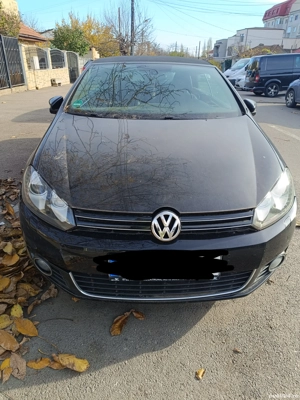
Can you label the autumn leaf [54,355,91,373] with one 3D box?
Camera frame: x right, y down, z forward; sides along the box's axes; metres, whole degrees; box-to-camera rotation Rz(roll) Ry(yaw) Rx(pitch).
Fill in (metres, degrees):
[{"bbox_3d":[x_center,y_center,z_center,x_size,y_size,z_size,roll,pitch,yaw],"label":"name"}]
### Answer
[{"bbox_3d":[-0.371,0.774,1.323,0.168,0.030,0.064,8,26,14],"label":"autumn leaf"}]

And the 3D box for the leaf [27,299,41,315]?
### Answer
[{"bbox_3d":[-0.704,0.639,1.668,0.046,0.035,0.110,10,27,19],"label":"leaf"}]

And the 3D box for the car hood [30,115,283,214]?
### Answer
[{"bbox_3d":[0.063,-0.300,1.715,1.450,0.190,1.040,0,39,-2],"label":"car hood"}]

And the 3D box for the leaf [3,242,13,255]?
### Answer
[{"bbox_3d":[-1.094,0.376,2.143,0.068,0.030,0.147,-19,32,-36],"label":"leaf"}]

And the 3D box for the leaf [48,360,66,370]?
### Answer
[{"bbox_3d":[-0.440,0.786,1.312,0.080,0.020,0.038,15,28,26],"label":"leaf"}]

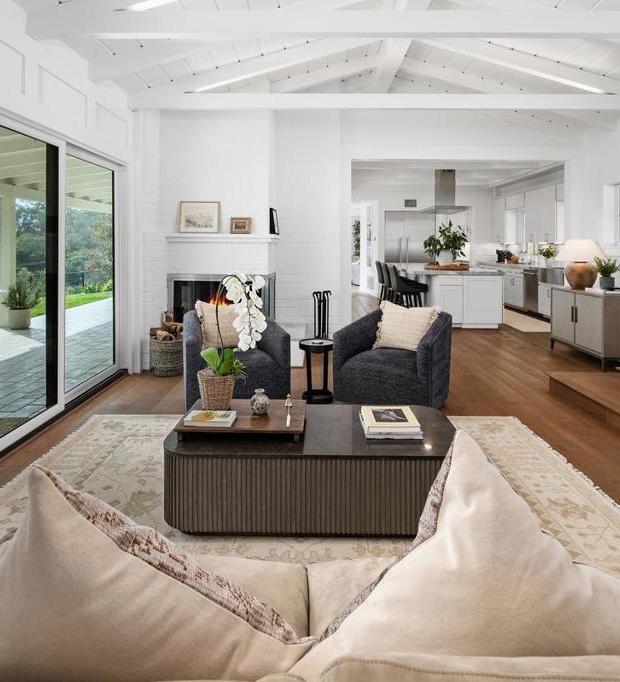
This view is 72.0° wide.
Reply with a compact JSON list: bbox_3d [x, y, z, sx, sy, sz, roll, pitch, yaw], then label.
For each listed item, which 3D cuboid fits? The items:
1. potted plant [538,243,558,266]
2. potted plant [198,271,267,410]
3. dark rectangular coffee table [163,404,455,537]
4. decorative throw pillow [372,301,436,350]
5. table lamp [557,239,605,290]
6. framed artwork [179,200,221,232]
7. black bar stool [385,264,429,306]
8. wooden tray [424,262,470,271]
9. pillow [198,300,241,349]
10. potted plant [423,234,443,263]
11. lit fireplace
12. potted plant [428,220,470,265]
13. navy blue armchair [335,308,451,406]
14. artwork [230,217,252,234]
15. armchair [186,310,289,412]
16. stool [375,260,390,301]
[{"bbox_3d":[4.278,-1.552,7.650,0.350,0.430,0.330,0,8,0],"label":"potted plant"},{"bbox_3d":[-0.447,0.003,2.460,0.410,0.790,0.300,-2,11,-10],"label":"potted plant"},{"bbox_3d":[0.023,0.650,2.290,1.470,0.385,0.650,0,11,0],"label":"dark rectangular coffee table"},{"bbox_3d":[0.900,-0.138,4.060,0.530,0.480,0.180,5,-8,25],"label":"decorative throw pillow"},{"bbox_3d":[3.381,-0.950,5.330,0.520,0.630,0.520,0,8,0],"label":"table lamp"},{"bbox_3d":[-1.244,-1.390,4.800,0.450,0.360,0.035,0,3,0],"label":"framed artwork"},{"bbox_3d":[1.550,-0.738,6.920,0.560,0.950,0.500,0,8,0],"label":"black bar stool"},{"bbox_3d":[2.386,-1.284,7.400,0.730,0.100,0.640,0,11,0],"label":"wooden tray"},{"bbox_3d":[-0.798,-0.146,4.030,0.520,0.480,0.180,-3,-9,-18],"label":"pillow"},{"bbox_3d":[2.226,-1.681,7.750,0.380,0.500,0.360,0,8,0],"label":"potted plant"},{"bbox_3d":[-1.081,-0.495,5.150,1.180,0.620,0.420,0,8,0],"label":"lit fireplace"},{"bbox_3d":[2.517,-1.790,7.750,0.740,0.780,0.640,0,8,0],"label":"potted plant"},{"bbox_3d":[0.792,0.099,4.000,0.840,0.740,0.840,4,8,28],"label":"navy blue armchair"},{"bbox_3d":[-0.794,-1.329,4.920,0.240,0.190,0.030,0,8,0],"label":"artwork"},{"bbox_3d":[-0.710,0.100,3.970,0.850,0.750,0.800,-3,11,-18],"label":"armchair"},{"bbox_3d":[1.646,-1.177,9.100,0.560,1.020,0.500,0,8,0],"label":"stool"}]

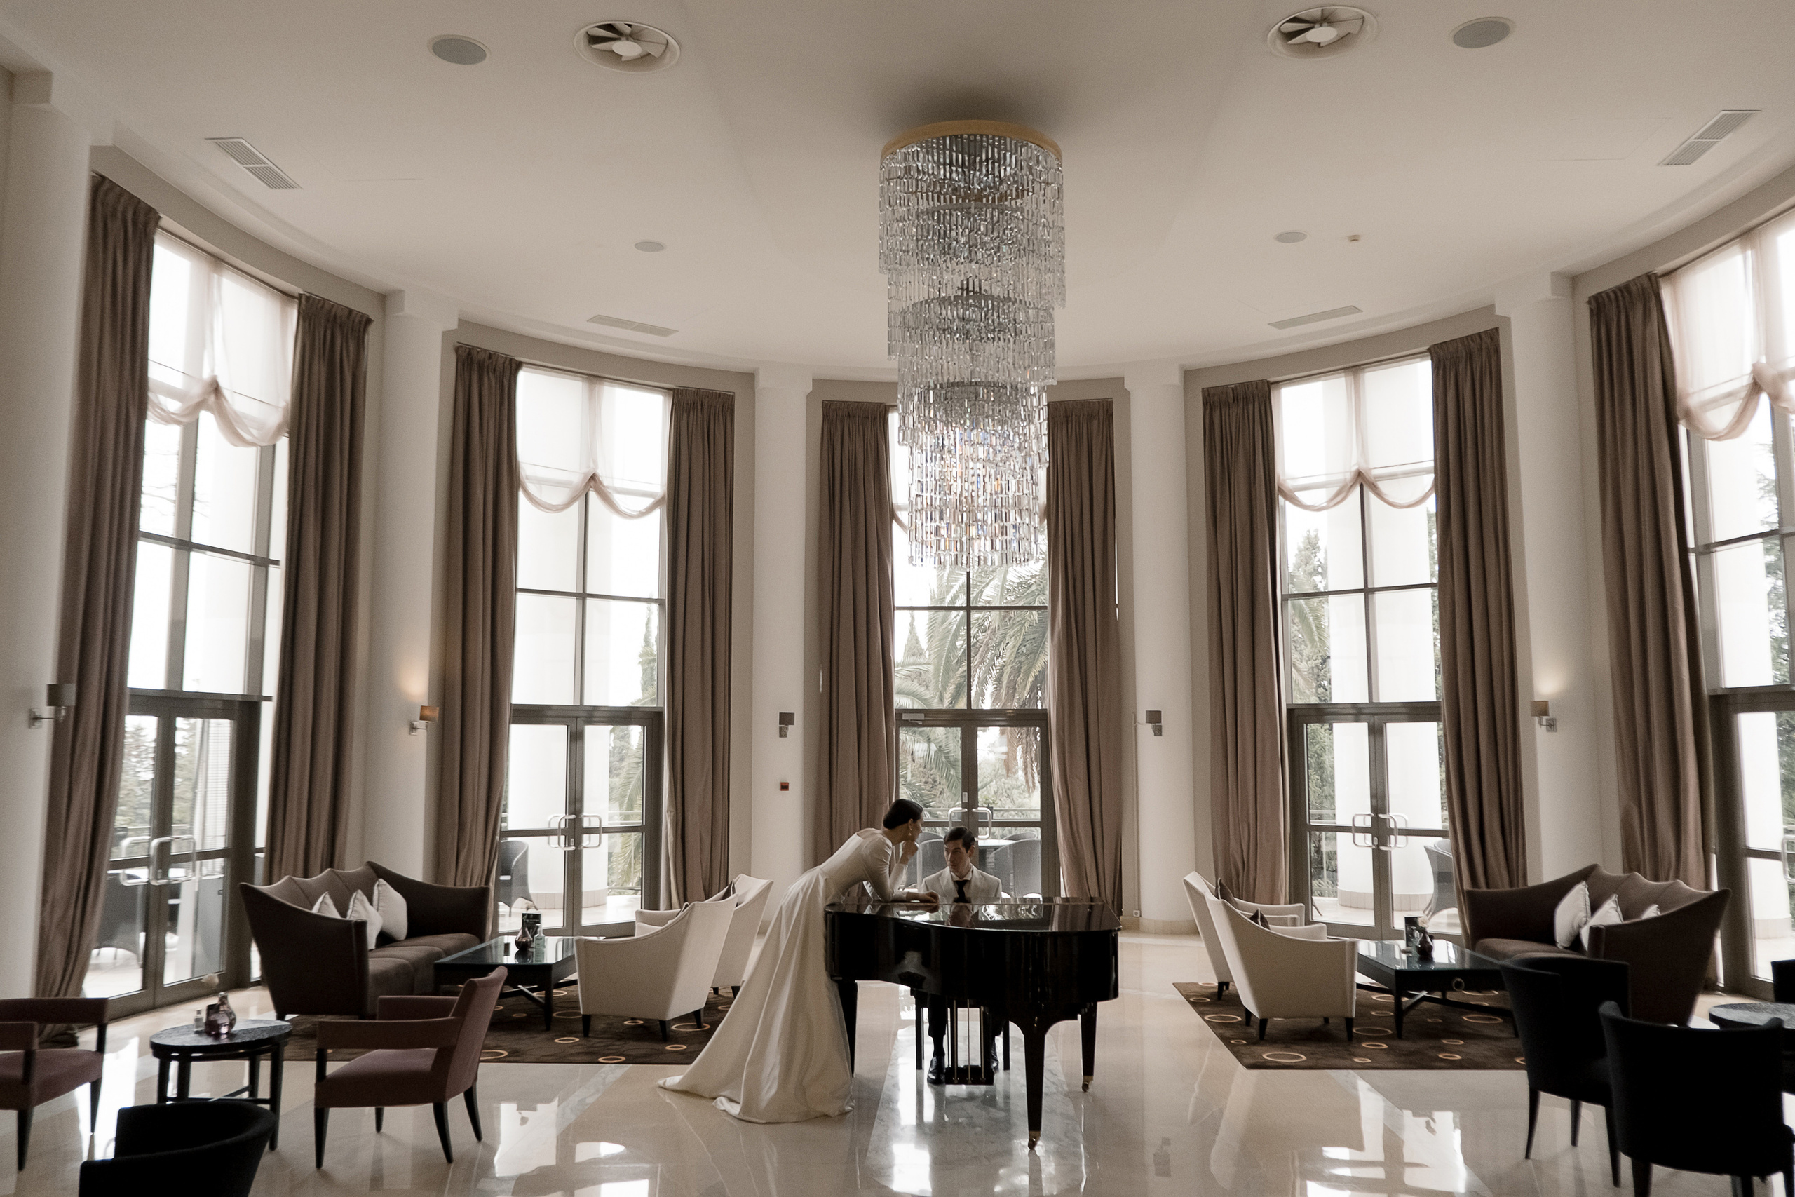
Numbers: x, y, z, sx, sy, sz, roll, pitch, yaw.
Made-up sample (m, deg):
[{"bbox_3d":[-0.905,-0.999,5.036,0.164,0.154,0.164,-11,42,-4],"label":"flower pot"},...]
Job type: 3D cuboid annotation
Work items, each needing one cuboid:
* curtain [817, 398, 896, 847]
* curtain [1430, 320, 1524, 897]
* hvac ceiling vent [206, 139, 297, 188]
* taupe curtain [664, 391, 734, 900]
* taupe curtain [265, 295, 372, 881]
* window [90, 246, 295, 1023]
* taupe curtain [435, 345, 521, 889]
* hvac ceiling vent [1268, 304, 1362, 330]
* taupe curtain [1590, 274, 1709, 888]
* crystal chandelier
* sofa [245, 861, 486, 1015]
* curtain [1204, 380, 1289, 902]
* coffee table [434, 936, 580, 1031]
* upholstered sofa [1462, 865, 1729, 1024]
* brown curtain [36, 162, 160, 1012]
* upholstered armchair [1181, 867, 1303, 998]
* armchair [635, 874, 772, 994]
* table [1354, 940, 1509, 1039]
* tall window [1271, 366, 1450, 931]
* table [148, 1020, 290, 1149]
[{"bbox_3d":[-0.436,0.638,14.546,0.800,5.640,0.250,1,-7,-10],"label":"curtain"},{"bbox_3d":[5.065,0.387,11.726,0.190,5.447,0.706,5,-8,-36],"label":"curtain"},{"bbox_3d":[-4.307,-2.923,9.044,0.230,0.050,0.800,-1,-7,3],"label":"hvac ceiling vent"},{"bbox_3d":[-2.120,0.601,14.397,0.752,5.737,0.198,4,-7,-30],"label":"taupe curtain"},{"bbox_3d":[-4.939,0.287,11.566,0.198,5.737,0.762,-3,-7,26],"label":"taupe curtain"},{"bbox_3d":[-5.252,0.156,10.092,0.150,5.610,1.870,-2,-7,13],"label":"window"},{"bbox_3d":[-3.750,0.450,12.082,0.190,5.447,0.720,-6,-9,41],"label":"taupe curtain"},{"bbox_3d":[4.132,-2.767,13.308,0.861,0.040,0.267,-6,-9,40],"label":"hvac ceiling vent"},{"bbox_3d":[6.133,0.218,10.961,0.250,5.640,0.800,3,-7,-22],"label":"taupe curtain"},{"bbox_3d":[0.498,-1.642,9.094,1.260,2.785,1.260,0,-6,0],"label":"crystal chandelier"},{"bbox_3d":[-4.012,2.539,10.164,1.009,0.940,2.334,-1,-7,3],"label":"sofa"},{"bbox_3d":[3.573,0.551,13.847,0.780,5.640,0.250,-4,-7,30],"label":"curtain"},{"bbox_3d":[-2.625,2.685,9.458,0.800,0.430,1.300,0,-6,2],"label":"coffee table"},{"bbox_3d":[4.910,2.445,9.578,1.009,0.940,2.334,-1,-7,4],"label":"upholstered sofa"},{"bbox_3d":[-5.079,0.050,8.581,0.190,5.447,0.730,0,-7,2],"label":"brown curtain"},{"bbox_3d":[2.655,2.566,10.271,0.851,0.870,0.752,-2,-7,19],"label":"upholstered armchair"},{"bbox_3d":[-1.445,2.529,10.049,0.820,0.870,0.750,3,-7,-25],"label":"armchair"},{"bbox_3d":[3.625,2.669,9.263,0.821,0.431,1.365,-1,-7,3],"label":"table"},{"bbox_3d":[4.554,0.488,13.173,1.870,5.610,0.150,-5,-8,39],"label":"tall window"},{"bbox_3d":[-3.094,2.248,6.144,0.575,0.515,0.575,0,-7,0],"label":"table"}]

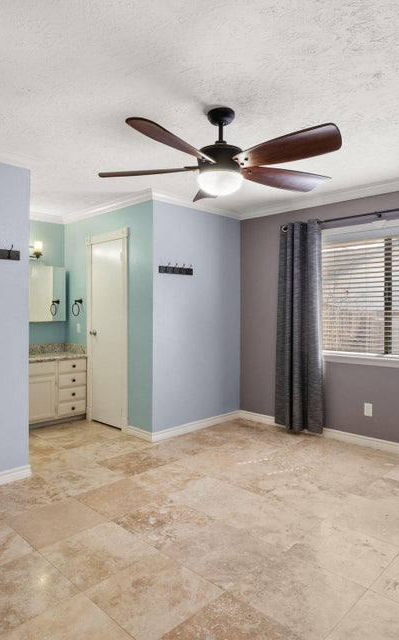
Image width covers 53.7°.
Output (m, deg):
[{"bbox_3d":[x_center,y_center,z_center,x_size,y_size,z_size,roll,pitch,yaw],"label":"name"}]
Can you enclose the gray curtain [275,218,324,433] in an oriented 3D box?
[{"bbox_3d":[1.031,0.067,4.075,0.500,2.150,0.140,1,2,42],"label":"gray curtain"}]

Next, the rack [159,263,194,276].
[{"bbox_3d":[-0.208,-0.521,4.013,0.452,0.110,0.065,-1,2,-44],"label":"rack"}]

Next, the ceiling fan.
[{"bbox_3d":[0.108,-0.966,2.320,1.430,0.480,1.420,1,2,42],"label":"ceiling fan"}]

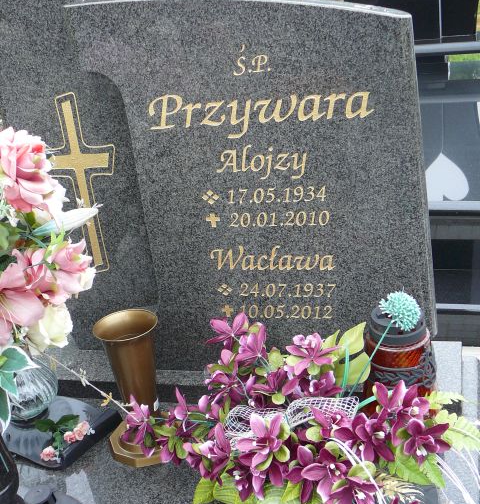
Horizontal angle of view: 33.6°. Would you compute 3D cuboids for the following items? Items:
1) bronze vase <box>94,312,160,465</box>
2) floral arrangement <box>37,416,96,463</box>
[{"bbox_3d":[-0.211,0.274,1.624,0.144,0.284,0.144,-12,23,-14],"label":"bronze vase"},{"bbox_3d":[-0.361,0.382,1.637,0.128,0.048,0.140,-10,23,-9],"label":"floral arrangement"}]

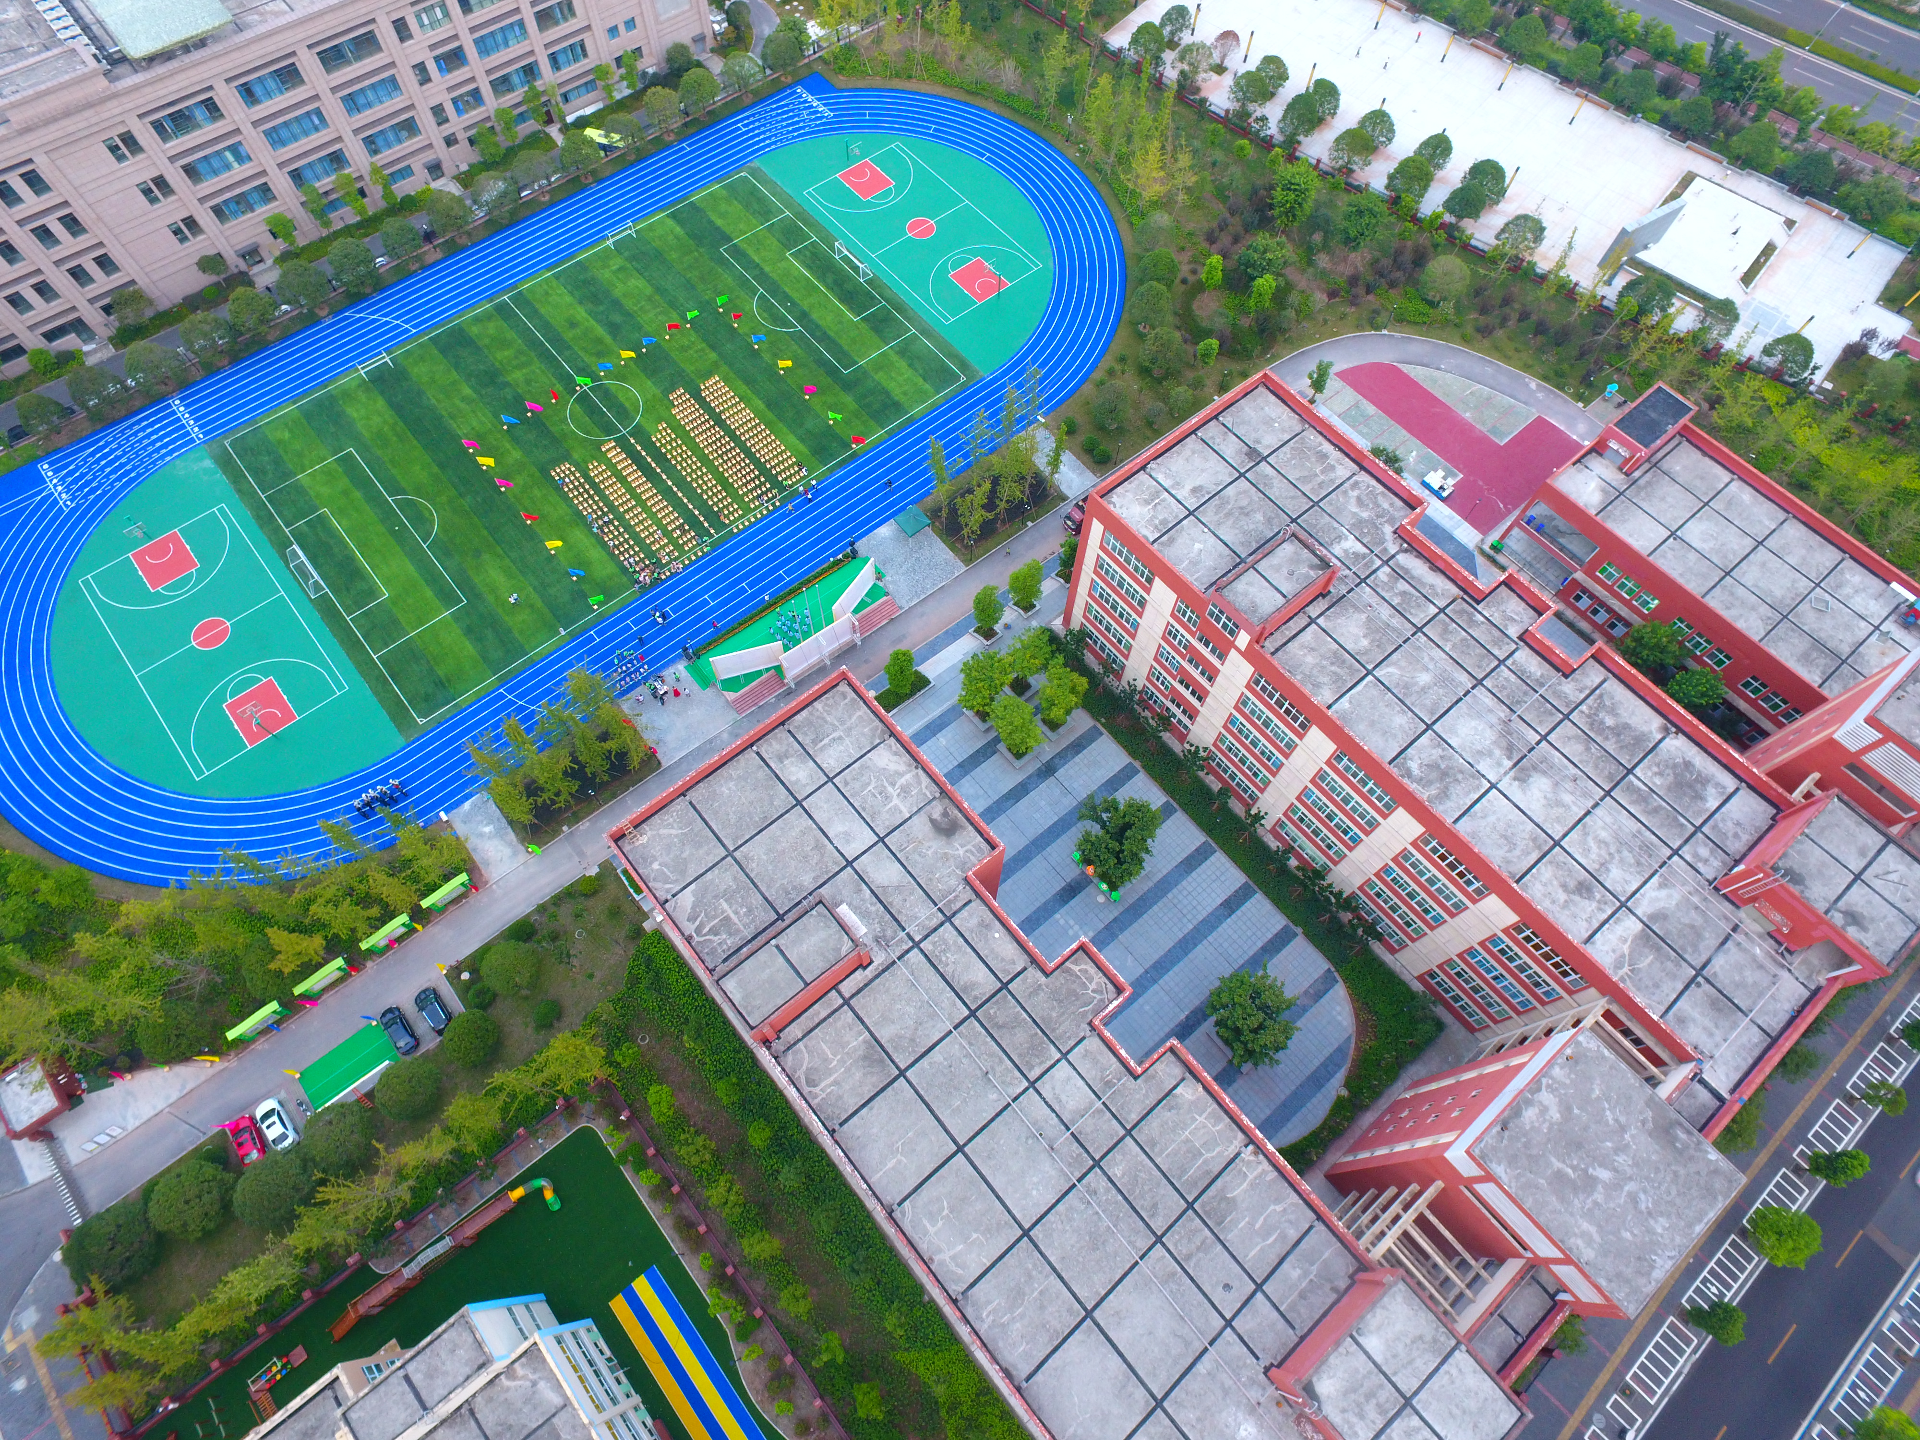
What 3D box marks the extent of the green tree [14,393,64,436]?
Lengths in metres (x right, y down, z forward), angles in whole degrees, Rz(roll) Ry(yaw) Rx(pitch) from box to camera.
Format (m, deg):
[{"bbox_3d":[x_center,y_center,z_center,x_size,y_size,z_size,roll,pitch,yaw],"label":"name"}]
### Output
[{"bbox_3d":[-97.691,-32.161,118.029,4.300,4.800,4.300,-37,71,-17],"label":"green tree"}]

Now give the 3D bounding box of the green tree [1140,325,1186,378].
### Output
[{"bbox_3d":[22.932,-41.434,125.601,5.040,6.260,5.040,1,64,-2],"label":"green tree"}]

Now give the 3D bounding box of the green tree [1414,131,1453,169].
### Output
[{"bbox_3d":[60.250,-71.970,141.560,4.800,5.900,4.800,4,64,0],"label":"green tree"}]

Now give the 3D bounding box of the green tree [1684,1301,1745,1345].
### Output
[{"bbox_3d":[57.265,45.897,84.964,3.100,6.300,3.100,1,64,-2],"label":"green tree"}]

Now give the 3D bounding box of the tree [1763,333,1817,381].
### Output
[{"bbox_3d":[95.575,-41.782,128.452,5.110,5.720,5.110,-37,71,-17],"label":"tree"}]

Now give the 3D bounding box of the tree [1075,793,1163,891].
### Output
[{"bbox_3d":[14.190,11.017,98.447,7.800,9.000,7.800,4,64,0],"label":"tree"}]

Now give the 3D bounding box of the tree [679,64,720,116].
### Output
[{"bbox_3d":[-33.370,-80.330,142.270,4.900,6.700,4.900,4,64,0],"label":"tree"}]

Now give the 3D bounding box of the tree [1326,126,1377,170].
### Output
[{"bbox_3d":[50.076,-72.345,141.719,5.600,5.600,5.600,1,64,-2],"label":"tree"}]

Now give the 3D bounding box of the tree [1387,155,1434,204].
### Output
[{"bbox_3d":[56.230,-67.364,139.168,5.640,6.080,5.640,1,64,-2],"label":"tree"}]

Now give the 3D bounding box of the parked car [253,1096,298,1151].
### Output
[{"bbox_3d":[-55.741,32.905,90.073,1.830,1.550,4.550,-36,71,-17],"label":"parked car"}]

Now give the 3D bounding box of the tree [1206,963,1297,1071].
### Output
[{"bbox_3d":[24.773,24.983,92.850,7.900,7.600,7.900,4,64,0],"label":"tree"}]

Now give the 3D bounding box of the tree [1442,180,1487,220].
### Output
[{"bbox_3d":[62.680,-63.570,137.670,5.200,5.800,5.200,4,64,0],"label":"tree"}]

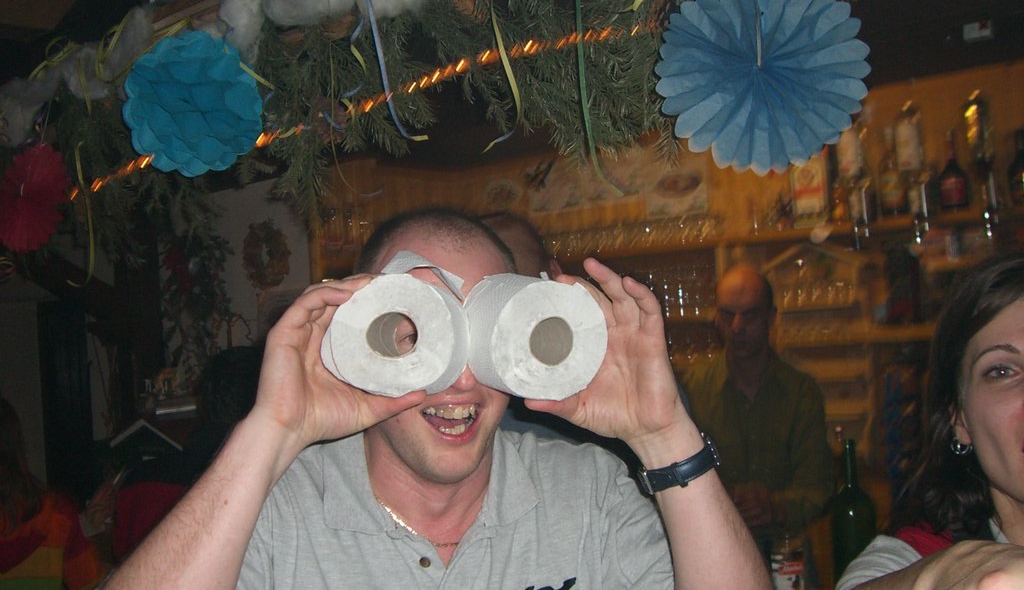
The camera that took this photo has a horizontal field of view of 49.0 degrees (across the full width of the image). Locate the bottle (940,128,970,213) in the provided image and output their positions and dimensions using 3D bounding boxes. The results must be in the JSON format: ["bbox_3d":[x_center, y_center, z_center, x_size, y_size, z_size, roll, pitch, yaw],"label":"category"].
[{"bbox_3d":[1.355,-0.384,3.450,0.090,0.250,0.090,-5,-4,30],"label":"bottle"}]

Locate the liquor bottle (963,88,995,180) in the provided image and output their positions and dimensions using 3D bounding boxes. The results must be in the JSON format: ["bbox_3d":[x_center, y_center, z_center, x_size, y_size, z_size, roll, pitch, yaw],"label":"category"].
[{"bbox_3d":[1.369,-0.471,3.300,0.082,0.265,0.082,-5,-4,30],"label":"liquor bottle"}]

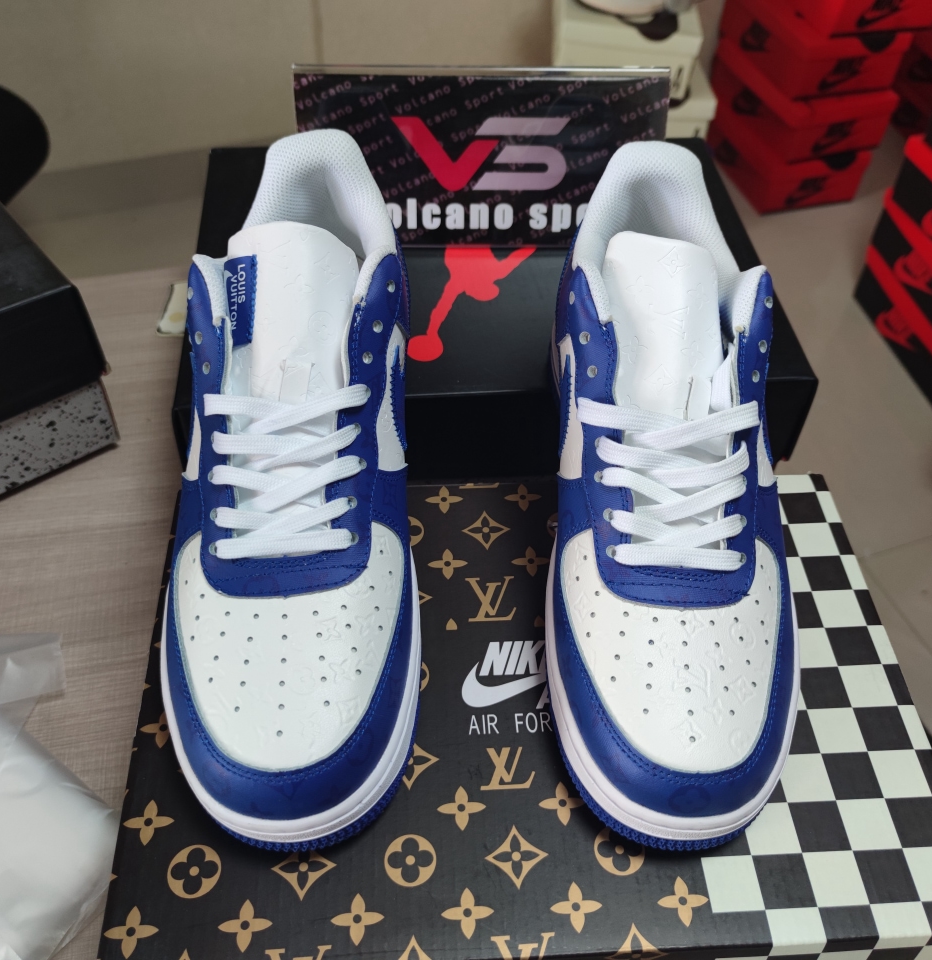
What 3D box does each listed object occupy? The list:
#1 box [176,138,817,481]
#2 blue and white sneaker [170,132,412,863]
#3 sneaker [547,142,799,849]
[{"bbox_3d":[0.007,-0.099,0.599,0.344,0.135,0.241,-3,52,-5],"label":"box"},{"bbox_3d":[-0.073,-0.012,0.370,0.111,0.130,0.307,-1,62,-3],"label":"blue and white sneaker"},{"bbox_3d":[0.092,-0.010,0.379,0.112,0.130,0.307,2,62,-1],"label":"sneaker"}]

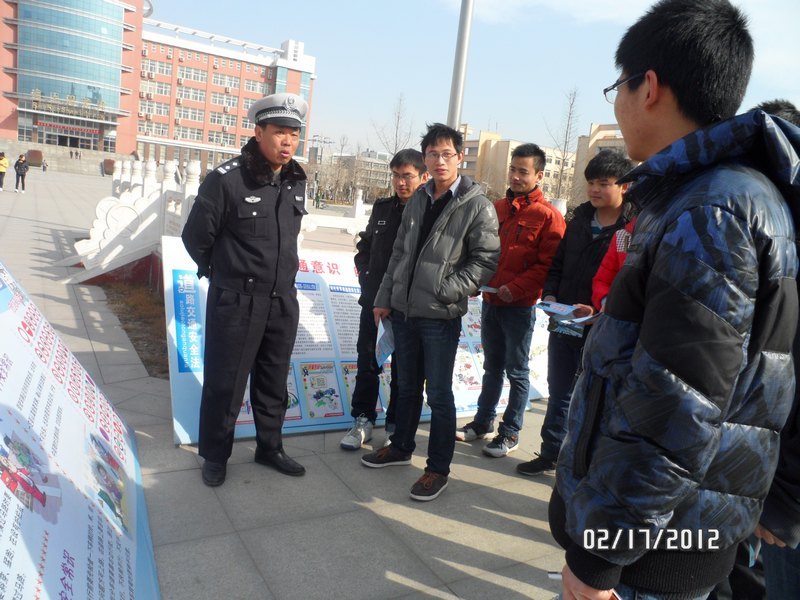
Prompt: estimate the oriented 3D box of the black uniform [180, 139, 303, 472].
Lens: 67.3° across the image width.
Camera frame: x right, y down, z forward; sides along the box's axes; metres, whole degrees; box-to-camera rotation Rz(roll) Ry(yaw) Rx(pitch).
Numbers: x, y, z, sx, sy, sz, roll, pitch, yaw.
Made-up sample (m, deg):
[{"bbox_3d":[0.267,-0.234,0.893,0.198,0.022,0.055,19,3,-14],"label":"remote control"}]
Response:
[{"bbox_3d":[-0.696,0.036,2.859,0.560,1.500,0.380,-1,12,-42],"label":"black uniform"}]

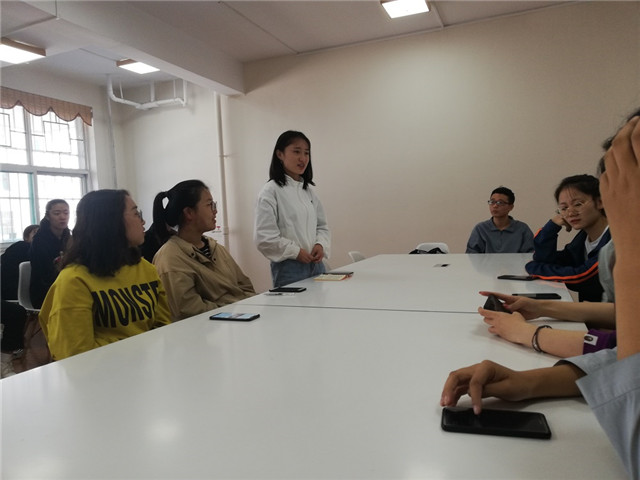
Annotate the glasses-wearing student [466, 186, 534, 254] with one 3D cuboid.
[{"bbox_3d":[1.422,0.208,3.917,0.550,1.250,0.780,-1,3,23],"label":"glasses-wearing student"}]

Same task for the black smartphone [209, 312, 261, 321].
[{"bbox_3d":[-0.291,0.268,1.727,0.158,0.009,0.077,-1,3,22],"label":"black smartphone"}]

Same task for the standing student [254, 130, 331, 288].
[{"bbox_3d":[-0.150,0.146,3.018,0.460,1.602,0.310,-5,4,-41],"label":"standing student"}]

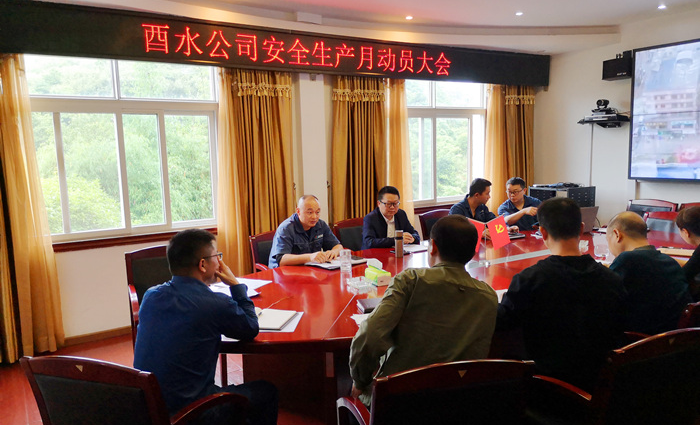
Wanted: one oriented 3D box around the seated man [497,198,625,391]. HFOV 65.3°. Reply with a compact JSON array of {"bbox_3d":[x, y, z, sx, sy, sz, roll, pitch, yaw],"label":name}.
[{"bbox_3d":[0.822,0.630,2.336,0.560,1.360,0.800,-5,7,-24],"label":"seated man"}]

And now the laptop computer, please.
[{"bbox_3d":[1.996,0.085,4.938,0.350,0.240,0.290,-5,8,-25],"label":"laptop computer"}]

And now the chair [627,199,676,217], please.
[{"bbox_3d":[3.297,0.333,6.081,0.600,0.920,0.600,-6,8,-30],"label":"chair"}]

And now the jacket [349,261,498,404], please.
[{"bbox_3d":[0.278,0.520,2.083,0.560,0.620,0.480,-3,7,-12],"label":"jacket"}]

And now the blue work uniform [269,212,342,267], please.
[{"bbox_3d":[-0.358,0.281,4.199,0.540,0.600,0.420,-6,8,-33],"label":"blue work uniform"}]

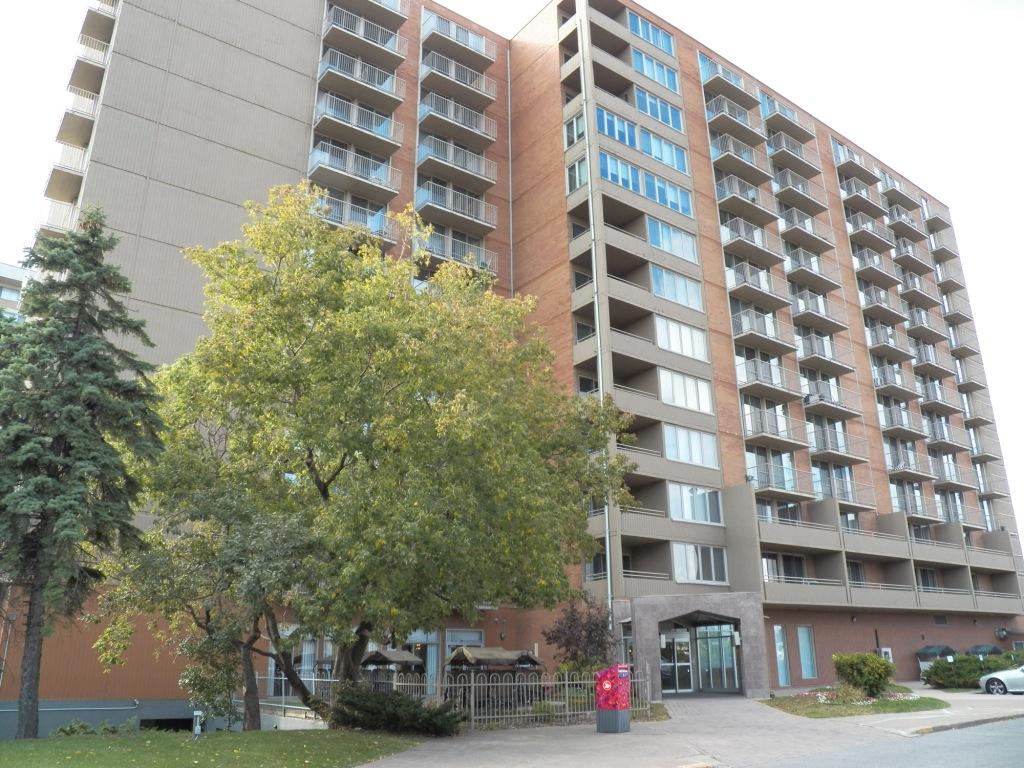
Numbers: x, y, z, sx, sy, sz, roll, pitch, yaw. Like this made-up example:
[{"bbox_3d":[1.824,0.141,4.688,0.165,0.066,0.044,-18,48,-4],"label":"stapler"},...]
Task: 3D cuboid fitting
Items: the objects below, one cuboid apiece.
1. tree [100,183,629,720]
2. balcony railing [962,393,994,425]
[{"bbox_3d":[-3.230,1.015,19.593,11.800,13.200,10.500,-1,-19,0],"label":"tree"},{"bbox_3d":[31.936,2.060,56.792,2.323,1.197,1.052,14,-24,-35],"label":"balcony railing"}]

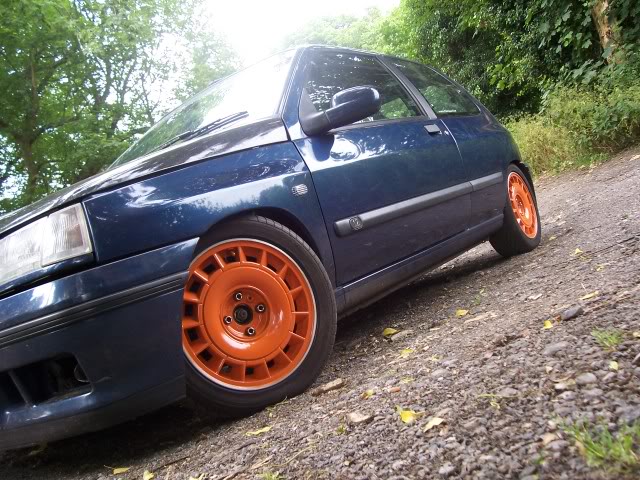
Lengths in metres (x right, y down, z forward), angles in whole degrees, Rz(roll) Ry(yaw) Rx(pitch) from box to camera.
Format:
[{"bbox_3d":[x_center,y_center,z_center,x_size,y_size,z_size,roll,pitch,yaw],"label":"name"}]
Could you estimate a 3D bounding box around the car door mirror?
[{"bbox_3d":[0.062,-0.440,2.139,0.235,0.130,0.140,-20,-2,35],"label":"car door mirror"}]

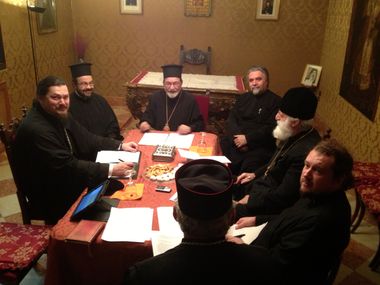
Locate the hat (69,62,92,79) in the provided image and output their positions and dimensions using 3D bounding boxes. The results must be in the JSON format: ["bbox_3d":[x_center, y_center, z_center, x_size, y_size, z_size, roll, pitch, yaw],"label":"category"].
[{"bbox_3d":[-0.968,-0.645,3.420,0.200,0.115,0.210,-6,21,-19],"label":"hat"}]

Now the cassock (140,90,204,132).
[{"bbox_3d":[-0.155,-0.017,3.583,0.590,0.920,0.580,1,20,-2],"label":"cassock"}]

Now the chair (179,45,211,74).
[{"bbox_3d":[0.088,-1.000,6.331,0.510,1.170,0.530,3,20,5],"label":"chair"}]

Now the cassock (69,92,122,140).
[{"bbox_3d":[-0.891,0.033,3.354,0.560,0.920,0.570,-13,24,-36],"label":"cassock"}]

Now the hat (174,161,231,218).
[{"bbox_3d":[0.047,0.157,1.300,0.190,0.115,0.215,3,25,4],"label":"hat"}]

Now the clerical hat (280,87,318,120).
[{"bbox_3d":[0.684,-0.244,2.400,0.230,0.155,0.195,12,20,1],"label":"clerical hat"}]

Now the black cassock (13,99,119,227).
[{"bbox_3d":[-0.787,0.228,2.668,0.680,0.970,0.580,7,20,14],"label":"black cassock"}]

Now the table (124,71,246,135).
[{"bbox_3d":[-0.031,-0.488,5.452,1.580,0.800,1.200,3,20,4],"label":"table"}]

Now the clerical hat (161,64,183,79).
[{"bbox_3d":[-0.168,-0.653,3.550,0.200,0.110,0.210,1,20,-2],"label":"clerical hat"}]

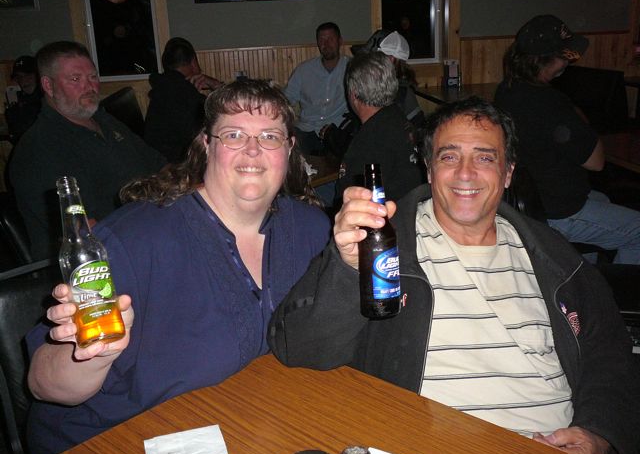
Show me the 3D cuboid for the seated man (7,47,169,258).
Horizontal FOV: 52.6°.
[{"bbox_3d":[-0.659,0.029,2.078,0.680,1.200,0.580,11,22,34],"label":"seated man"}]

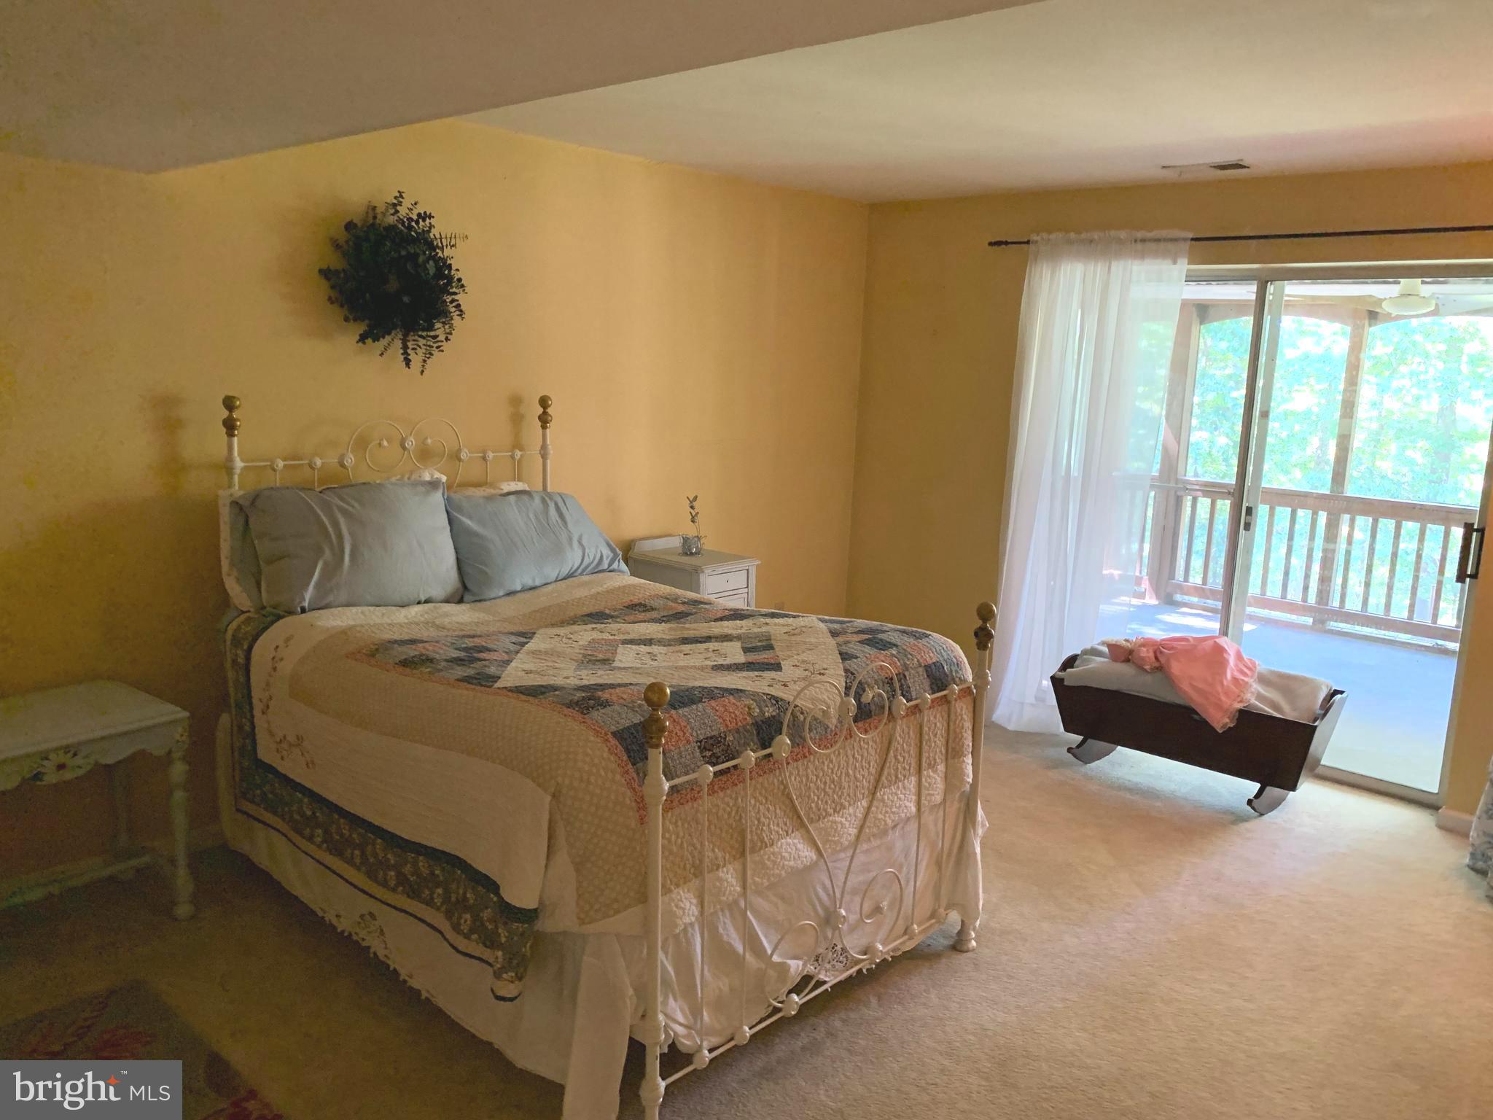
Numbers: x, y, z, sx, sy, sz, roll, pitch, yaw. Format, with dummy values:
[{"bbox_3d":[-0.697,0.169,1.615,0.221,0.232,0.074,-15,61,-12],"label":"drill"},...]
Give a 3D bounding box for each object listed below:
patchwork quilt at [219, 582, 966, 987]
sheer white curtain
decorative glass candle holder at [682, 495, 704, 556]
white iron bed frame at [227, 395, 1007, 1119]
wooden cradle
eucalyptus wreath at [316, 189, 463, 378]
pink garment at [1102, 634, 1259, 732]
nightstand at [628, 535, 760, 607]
[{"bbox_3d":[-0.435,0.500,3.314,1.820,0.600,1.410,11,14,43],"label":"patchwork quilt"},{"bbox_3d":[1.453,-0.279,4.856,0.760,2.200,0.140,10,13,39],"label":"sheer white curtain"},{"bbox_3d":[-0.240,-0.156,4.912,0.090,0.270,0.090,2,10,0],"label":"decorative glass candle holder"},{"bbox_3d":[-0.488,0.300,3.345,2.085,1.480,1.250,11,14,43],"label":"white iron bed frame"},{"bbox_3d":[1.729,0.694,4.434,1.020,0.450,0.480,9,13,37],"label":"wooden cradle"},{"bbox_3d":[-1.201,-0.939,3.818,0.160,0.580,0.530,11,14,41],"label":"eucalyptus wreath"},{"bbox_3d":[1.680,0.464,4.374,0.520,0.300,0.360,9,13,37],"label":"pink garment"},{"bbox_3d":[-0.233,0.343,4.937,0.440,0.850,0.340,11,14,41],"label":"nightstand"}]

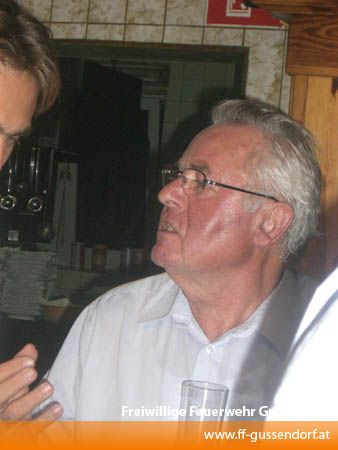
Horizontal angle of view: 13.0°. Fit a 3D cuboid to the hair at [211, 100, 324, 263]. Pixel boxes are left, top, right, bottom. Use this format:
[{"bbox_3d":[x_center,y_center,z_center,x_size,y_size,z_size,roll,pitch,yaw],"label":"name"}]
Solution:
[{"bbox_3d":[0.133,-0.066,2.070,0.182,0.210,0.172,13,-1,-25],"label":"hair"}]

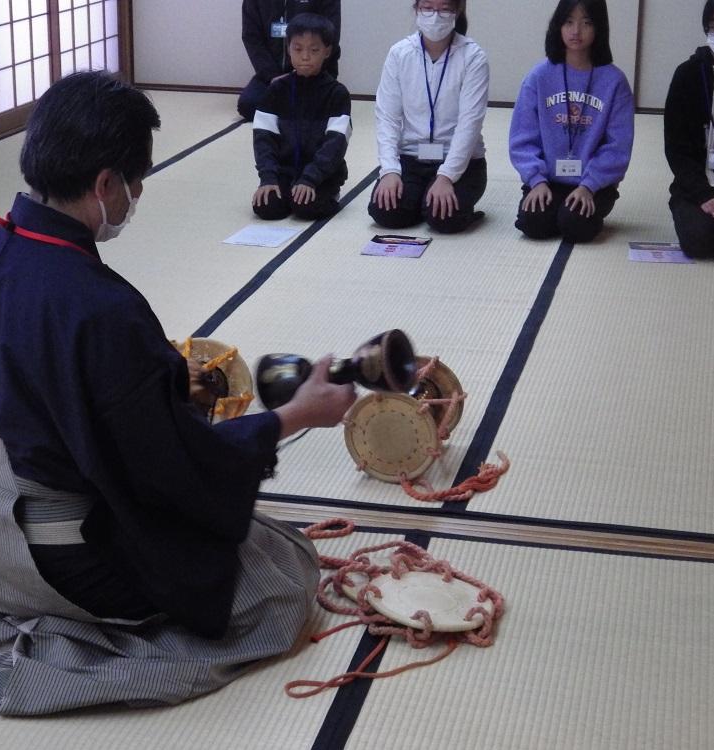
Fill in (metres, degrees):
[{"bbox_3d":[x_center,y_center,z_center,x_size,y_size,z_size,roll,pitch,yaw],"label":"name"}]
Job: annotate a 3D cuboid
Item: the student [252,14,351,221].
[{"bbox_3d":[-0.219,-0.980,6.395,0.400,0.715,0.520,6,18,15],"label":"student"}]

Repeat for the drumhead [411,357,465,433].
[{"bbox_3d":[0.146,0.059,3.993,0.214,0.214,0.030,5,18,14],"label":"drumhead"}]

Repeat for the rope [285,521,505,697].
[{"bbox_3d":[0.081,0.396,3.151,0.400,0.085,0.755,1,18,0],"label":"rope"}]

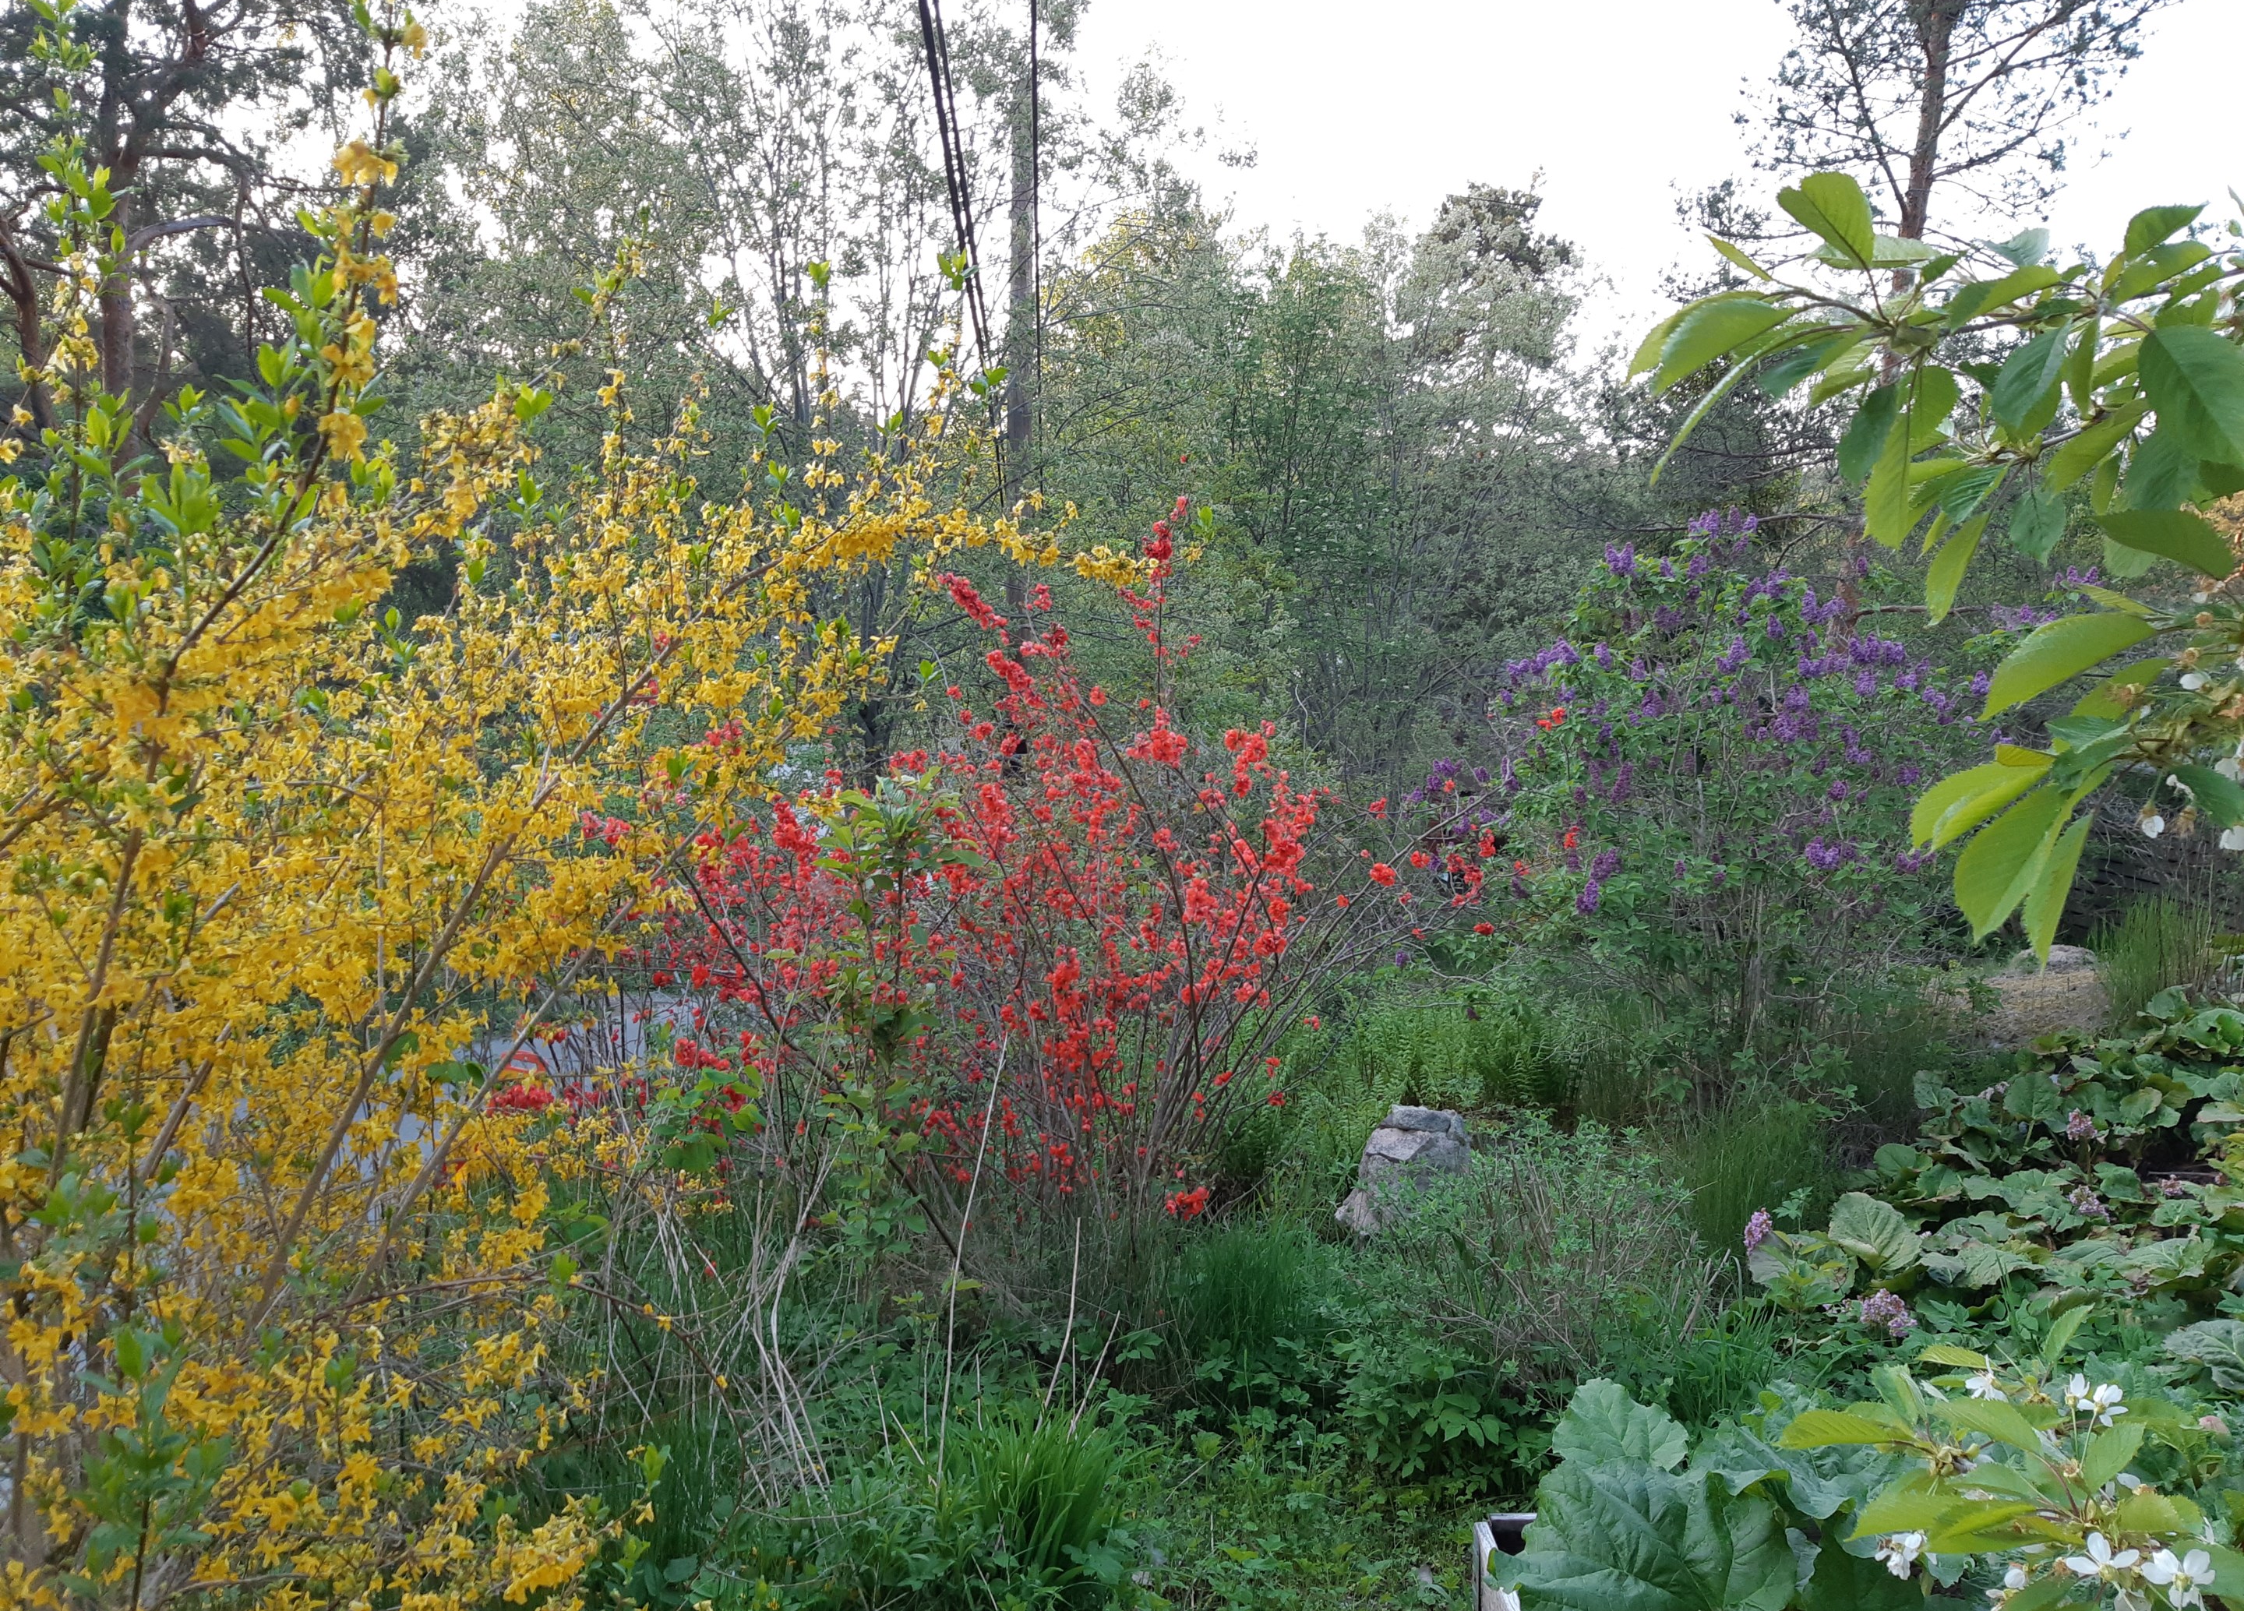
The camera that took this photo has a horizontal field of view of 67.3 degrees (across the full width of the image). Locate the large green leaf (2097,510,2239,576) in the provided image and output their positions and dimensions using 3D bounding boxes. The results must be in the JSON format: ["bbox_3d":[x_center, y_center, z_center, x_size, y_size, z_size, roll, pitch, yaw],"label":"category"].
[{"bbox_3d":[0.483,-0.121,0.780,0.068,0.028,0.025,25,22,6],"label":"large green leaf"}]

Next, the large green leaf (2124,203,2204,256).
[{"bbox_3d":[0.544,-0.301,0.880,0.050,0.026,0.025,-36,25,-6],"label":"large green leaf"}]

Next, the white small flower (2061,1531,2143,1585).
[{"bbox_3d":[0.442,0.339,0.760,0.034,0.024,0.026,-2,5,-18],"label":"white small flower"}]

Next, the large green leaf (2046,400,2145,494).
[{"bbox_3d":[0.548,-0.202,0.950,0.056,0.051,0.035,1,2,30],"label":"large green leaf"}]

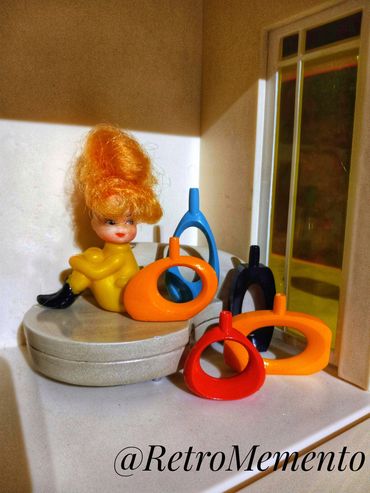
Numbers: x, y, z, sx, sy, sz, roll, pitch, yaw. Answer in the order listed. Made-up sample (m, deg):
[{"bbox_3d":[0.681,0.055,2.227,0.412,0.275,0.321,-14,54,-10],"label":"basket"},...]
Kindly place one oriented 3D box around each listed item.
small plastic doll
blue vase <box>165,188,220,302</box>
[{"bbox_3d":[-0.044,-0.014,0.204,0.064,0.096,0.037,-1,12,-4],"label":"small plastic doll"},{"bbox_3d":[0.004,0.002,0.207,0.029,0.066,0.012,-4,12,-17],"label":"blue vase"}]

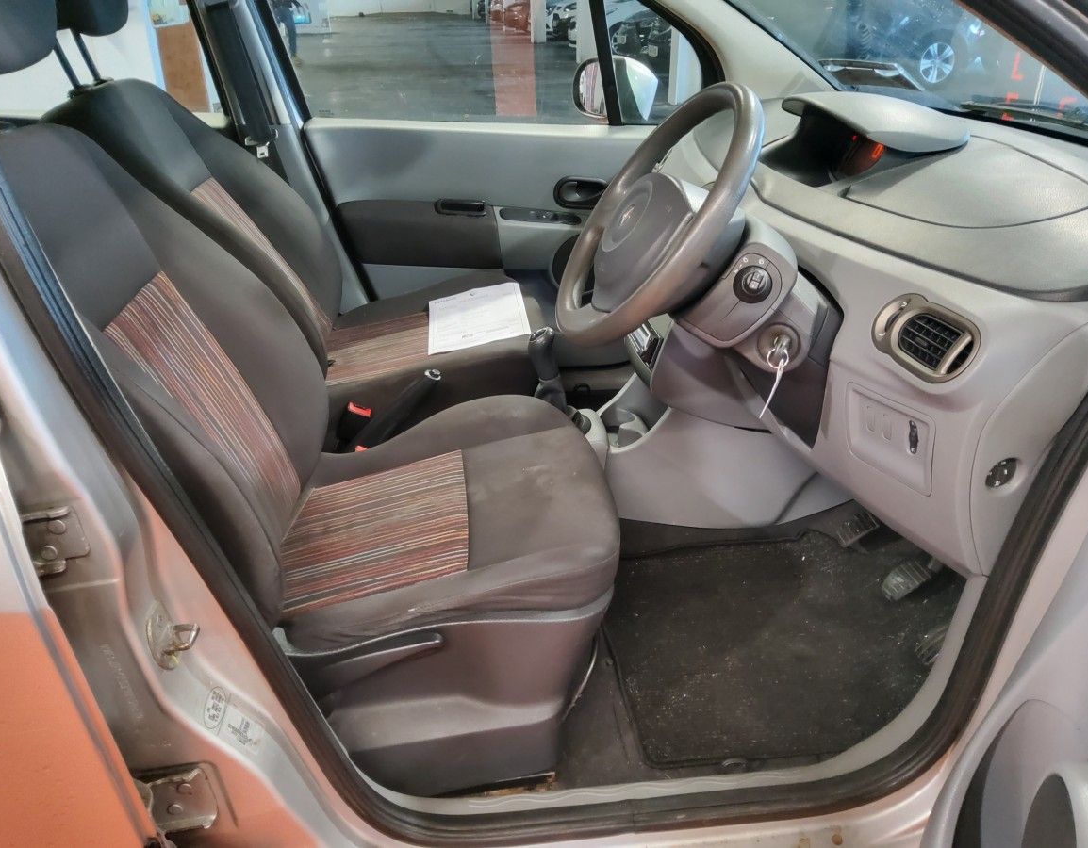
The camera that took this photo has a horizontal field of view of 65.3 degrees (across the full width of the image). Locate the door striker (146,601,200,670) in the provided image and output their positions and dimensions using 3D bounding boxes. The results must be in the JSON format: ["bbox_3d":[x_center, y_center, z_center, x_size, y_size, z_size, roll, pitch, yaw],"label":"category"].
[{"bbox_3d":[-0.334,0.191,0.763,0.030,0.068,0.037,2,28,7],"label":"door striker"}]

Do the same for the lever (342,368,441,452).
[{"bbox_3d":[-0.274,-0.004,1.505,0.260,0.048,0.042,-42,24,16],"label":"lever"}]

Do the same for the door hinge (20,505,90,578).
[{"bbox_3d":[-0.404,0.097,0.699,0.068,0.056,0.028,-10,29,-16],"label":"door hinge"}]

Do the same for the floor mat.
[{"bbox_3d":[0.435,0.332,1.391,0.640,0.025,0.490,-3,28,-4],"label":"floor mat"}]

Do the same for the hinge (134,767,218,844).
[{"bbox_3d":[-0.348,0.360,0.806,0.070,0.056,0.028,-10,29,-16],"label":"hinge"}]

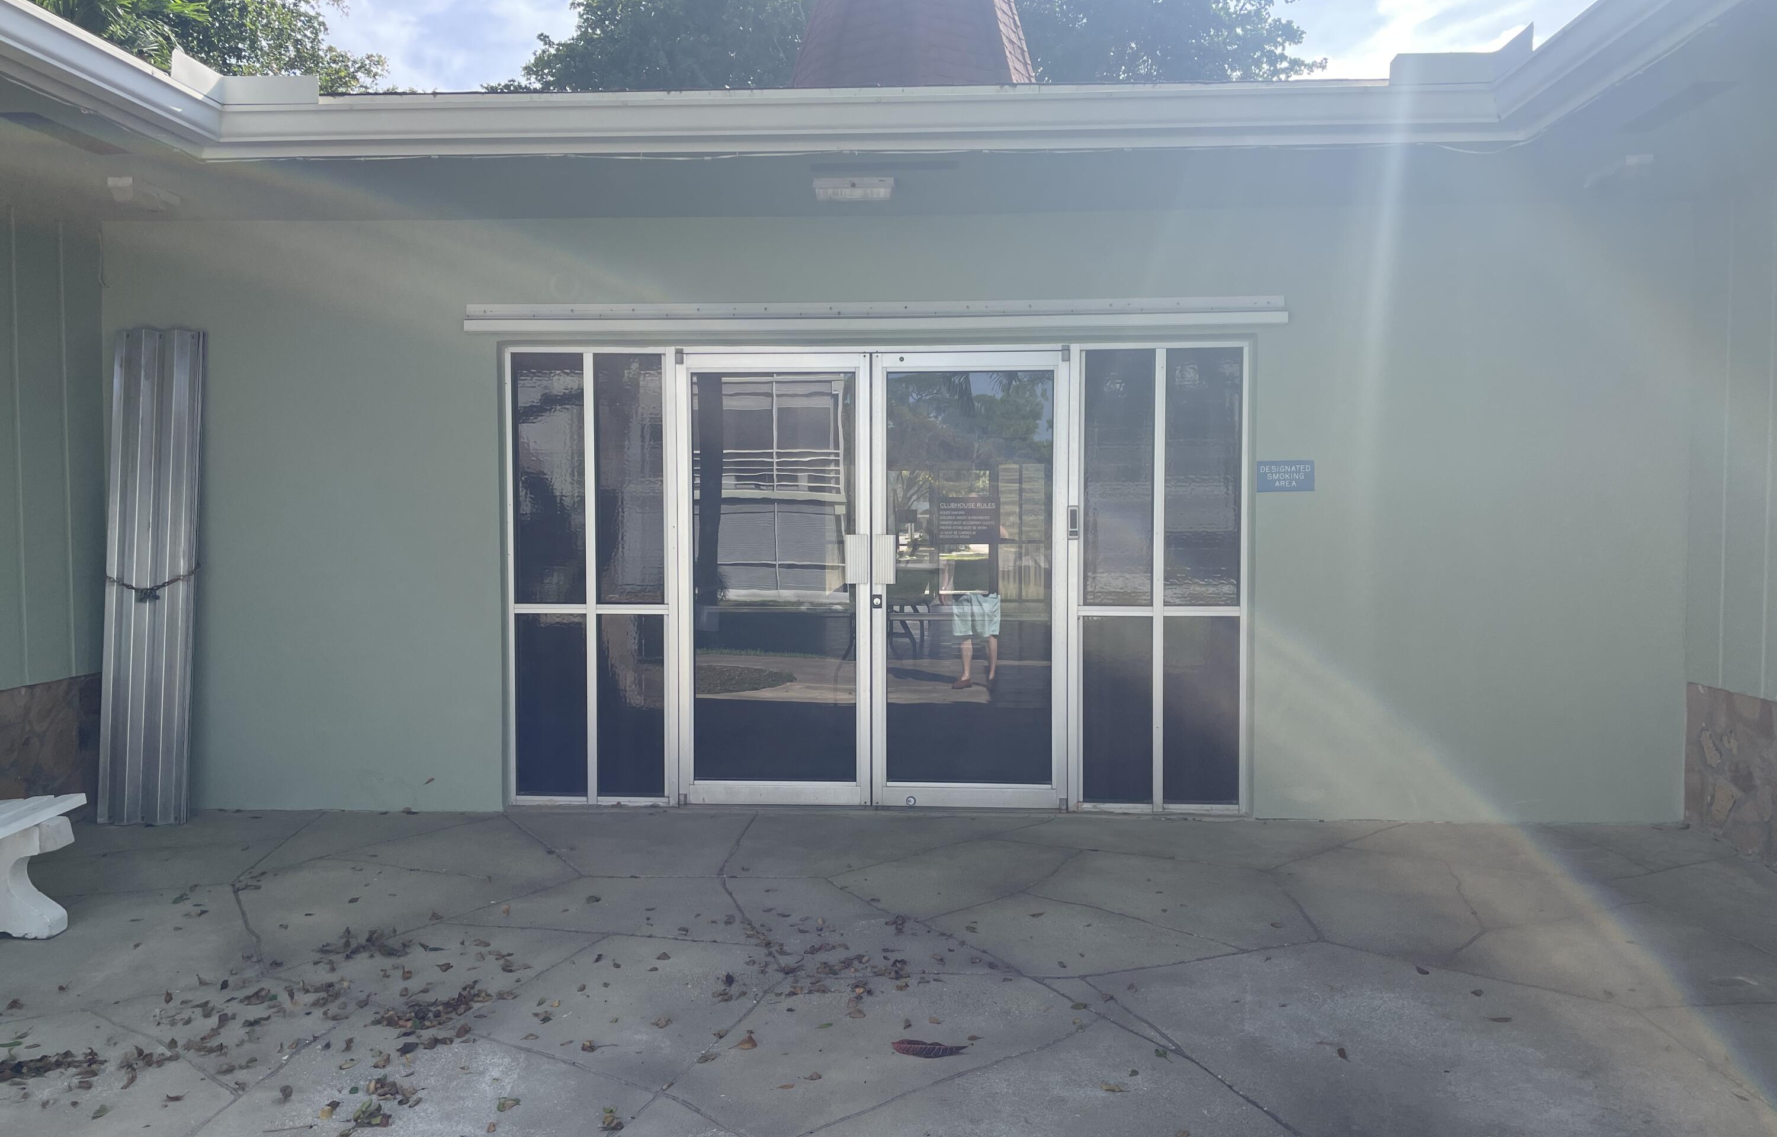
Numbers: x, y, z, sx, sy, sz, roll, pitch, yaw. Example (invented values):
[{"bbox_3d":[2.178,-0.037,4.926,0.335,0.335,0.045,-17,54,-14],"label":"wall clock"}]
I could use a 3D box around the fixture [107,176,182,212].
[{"bbox_3d":[-3.091,-1.538,5.561,0.105,0.095,0.335,0,2,3],"label":"fixture"}]

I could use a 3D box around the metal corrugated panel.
[{"bbox_3d":[-3.391,0.028,6.149,0.385,2.270,0.075,1,-2,3],"label":"metal corrugated panel"}]

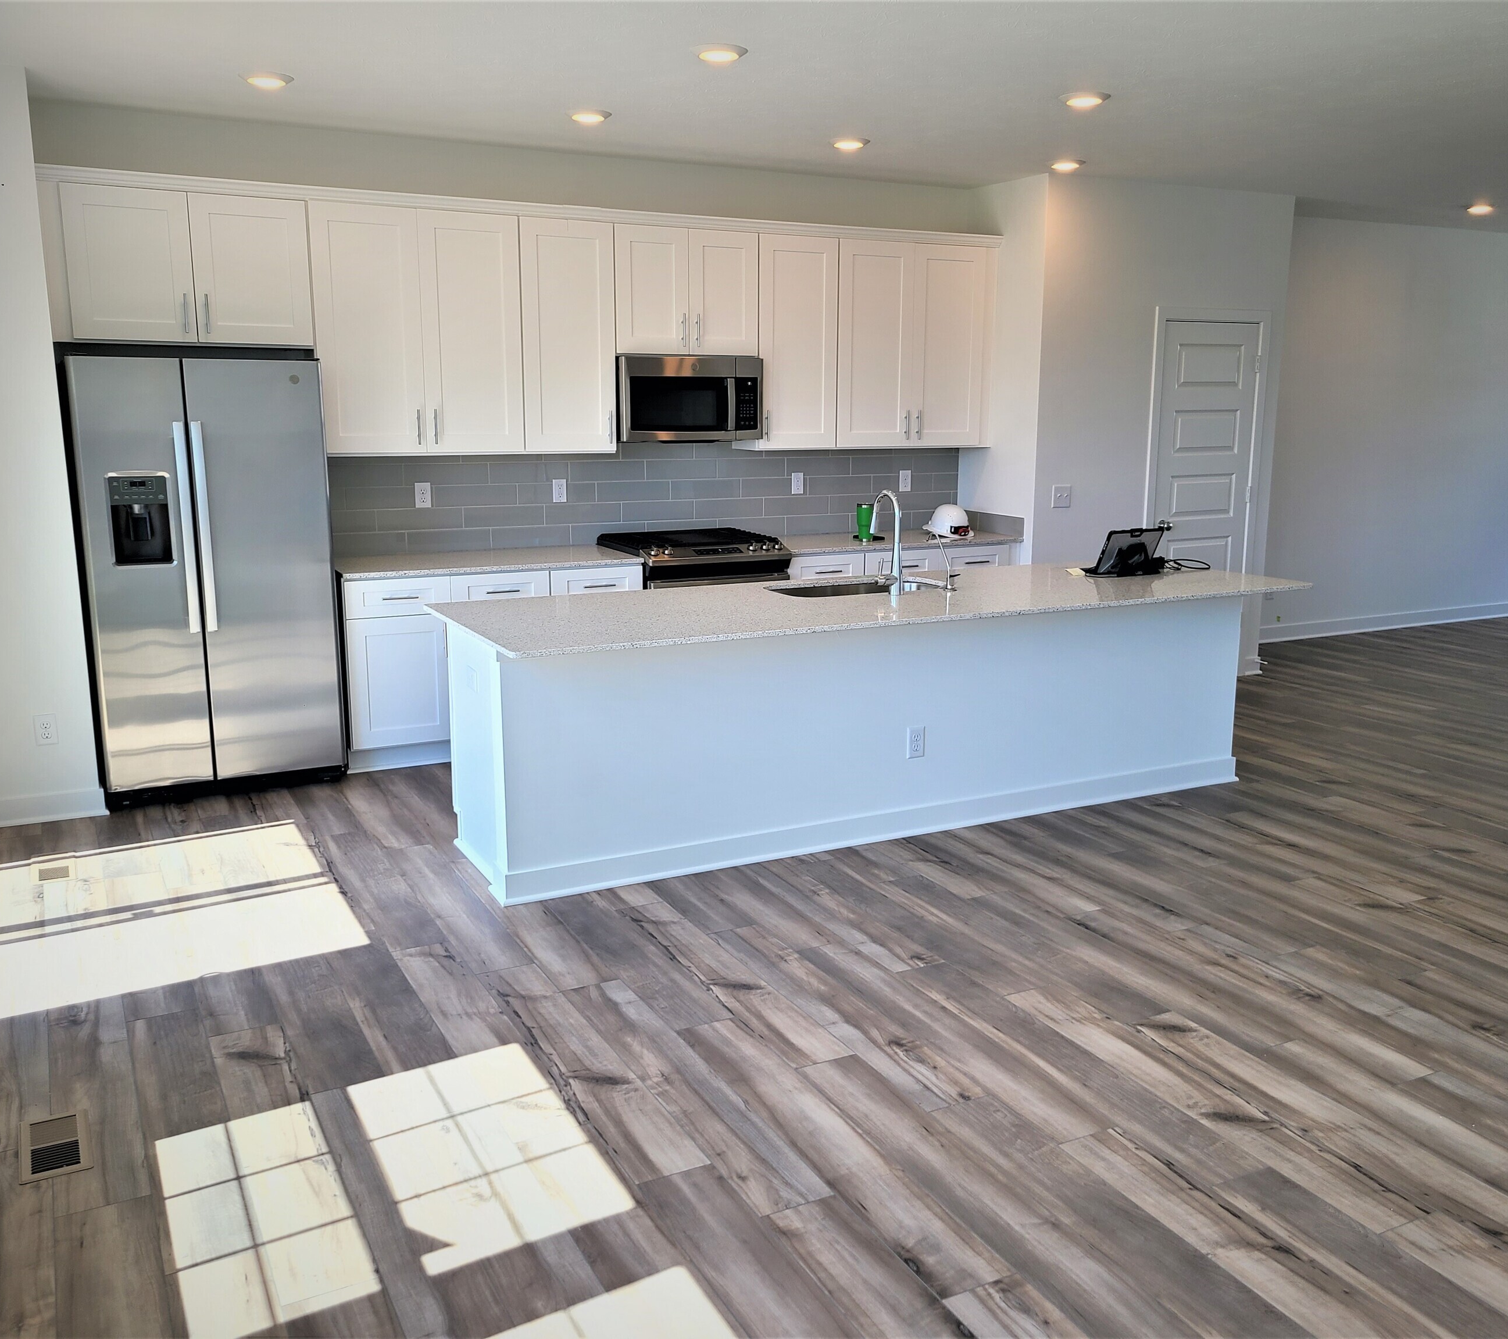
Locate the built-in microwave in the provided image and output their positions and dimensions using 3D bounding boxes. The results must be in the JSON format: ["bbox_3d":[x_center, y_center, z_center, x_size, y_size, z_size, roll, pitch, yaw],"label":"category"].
[{"bbox_3d":[-0.376,-1.344,6.668,0.759,0.401,0.389,-6,13,-27],"label":"built-in microwave"}]

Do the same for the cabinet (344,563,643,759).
[{"bbox_3d":[-1.271,-0.070,6.311,1.369,0.843,0.625,-6,13,-27],"label":"cabinet"}]

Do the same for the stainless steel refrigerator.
[{"bbox_3d":[-2.286,-0.385,5.615,0.909,1.791,0.750,-6,13,-27],"label":"stainless steel refrigerator"}]

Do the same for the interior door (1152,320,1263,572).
[{"bbox_3d":[2.584,-0.943,7.777,0.721,2.047,0.043,-6,13,-27],"label":"interior door"}]

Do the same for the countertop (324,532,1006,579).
[{"bbox_3d":[-0.272,-0.596,6.720,3.619,0.032,0.650,-6,13,-27],"label":"countertop"}]

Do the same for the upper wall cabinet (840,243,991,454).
[{"bbox_3d":[0.764,-1.729,7.229,0.922,1.064,0.333,-6,13,-27],"label":"upper wall cabinet"}]

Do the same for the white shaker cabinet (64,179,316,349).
[{"bbox_3d":[-2.352,-1.652,5.586,0.922,0.602,0.333,-6,13,-27],"label":"white shaker cabinet"}]

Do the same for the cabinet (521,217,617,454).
[{"bbox_3d":[-0.929,-1.565,6.353,0.458,1.057,0.330,-6,13,-27],"label":"cabinet"}]

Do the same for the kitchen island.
[{"bbox_3d":[0.564,0.150,5.327,3.473,0.914,0.980,-6,13,-27],"label":"kitchen island"}]

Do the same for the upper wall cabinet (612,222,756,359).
[{"bbox_3d":[-0.388,-1.843,6.586,0.762,0.598,0.330,-6,13,-27],"label":"upper wall cabinet"}]

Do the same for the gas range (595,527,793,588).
[{"bbox_3d":[-0.300,-0.171,6.734,0.757,0.957,0.730,-6,13,-27],"label":"gas range"}]

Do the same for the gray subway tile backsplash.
[{"bbox_3d":[-0.419,-0.916,6.946,3.625,0.510,0.014,-6,13,-27],"label":"gray subway tile backsplash"}]

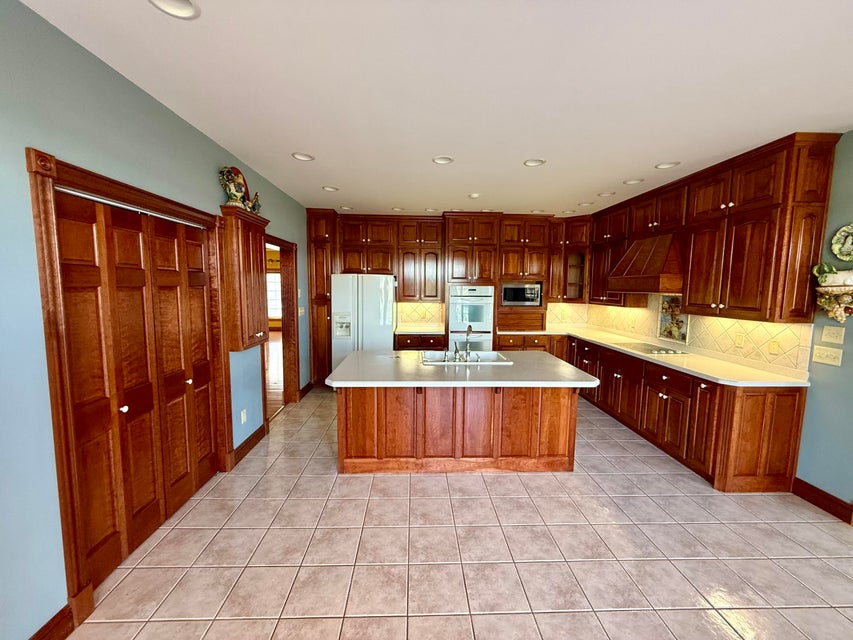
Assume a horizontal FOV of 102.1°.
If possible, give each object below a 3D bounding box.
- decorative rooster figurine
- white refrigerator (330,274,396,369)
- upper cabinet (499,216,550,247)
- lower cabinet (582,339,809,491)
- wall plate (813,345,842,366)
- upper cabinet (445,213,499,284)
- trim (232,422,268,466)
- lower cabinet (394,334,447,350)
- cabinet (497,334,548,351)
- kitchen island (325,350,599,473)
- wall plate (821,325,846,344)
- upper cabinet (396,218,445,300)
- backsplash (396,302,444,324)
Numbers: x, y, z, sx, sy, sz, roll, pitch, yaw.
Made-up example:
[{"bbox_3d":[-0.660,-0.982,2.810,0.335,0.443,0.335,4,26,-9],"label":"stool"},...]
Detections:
[{"bbox_3d":[-1.595,-1.090,2.987,0.150,0.300,0.450,1,6,-2],"label":"decorative rooster figurine"},{"bbox_3d":[-0.951,0.191,5.476,0.909,1.770,0.760,1,6,-2],"label":"white refrigerator"},{"bbox_3d":[1.512,-1.386,5.540,0.780,0.460,0.450,1,6,-2],"label":"upper cabinet"},{"bbox_3d":[2.637,0.831,4.074,0.610,0.875,2.650,1,6,-2],"label":"lower cabinet"},{"bbox_3d":[3.003,0.268,2.593,0.012,0.119,0.175,1,6,-2],"label":"wall plate"},{"bbox_3d":[0.678,-1.098,5.490,0.805,1.045,0.610,1,6,-2],"label":"upper cabinet"},{"bbox_3d":[-1.722,1.197,3.409,0.020,0.152,0.690,1,6,-2],"label":"trim"},{"bbox_3d":[-0.104,0.632,5.705,0.802,0.875,0.610,1,6,-2],"label":"lower cabinet"},{"bbox_3d":[1.519,0.644,5.815,0.851,0.875,0.610,1,6,-2],"label":"cabinet"},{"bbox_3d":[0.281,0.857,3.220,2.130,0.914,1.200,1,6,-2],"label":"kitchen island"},{"bbox_3d":[3.005,0.112,2.549,0.010,0.117,0.127,1,6,-2],"label":"wall plate"},{"bbox_3d":[-0.096,-0.965,5.643,0.754,1.320,0.340,1,6,-2],"label":"upper cabinet"},{"bbox_3d":[-0.103,-0.107,5.887,0.780,0.385,0.020,1,6,-2],"label":"backsplash"}]

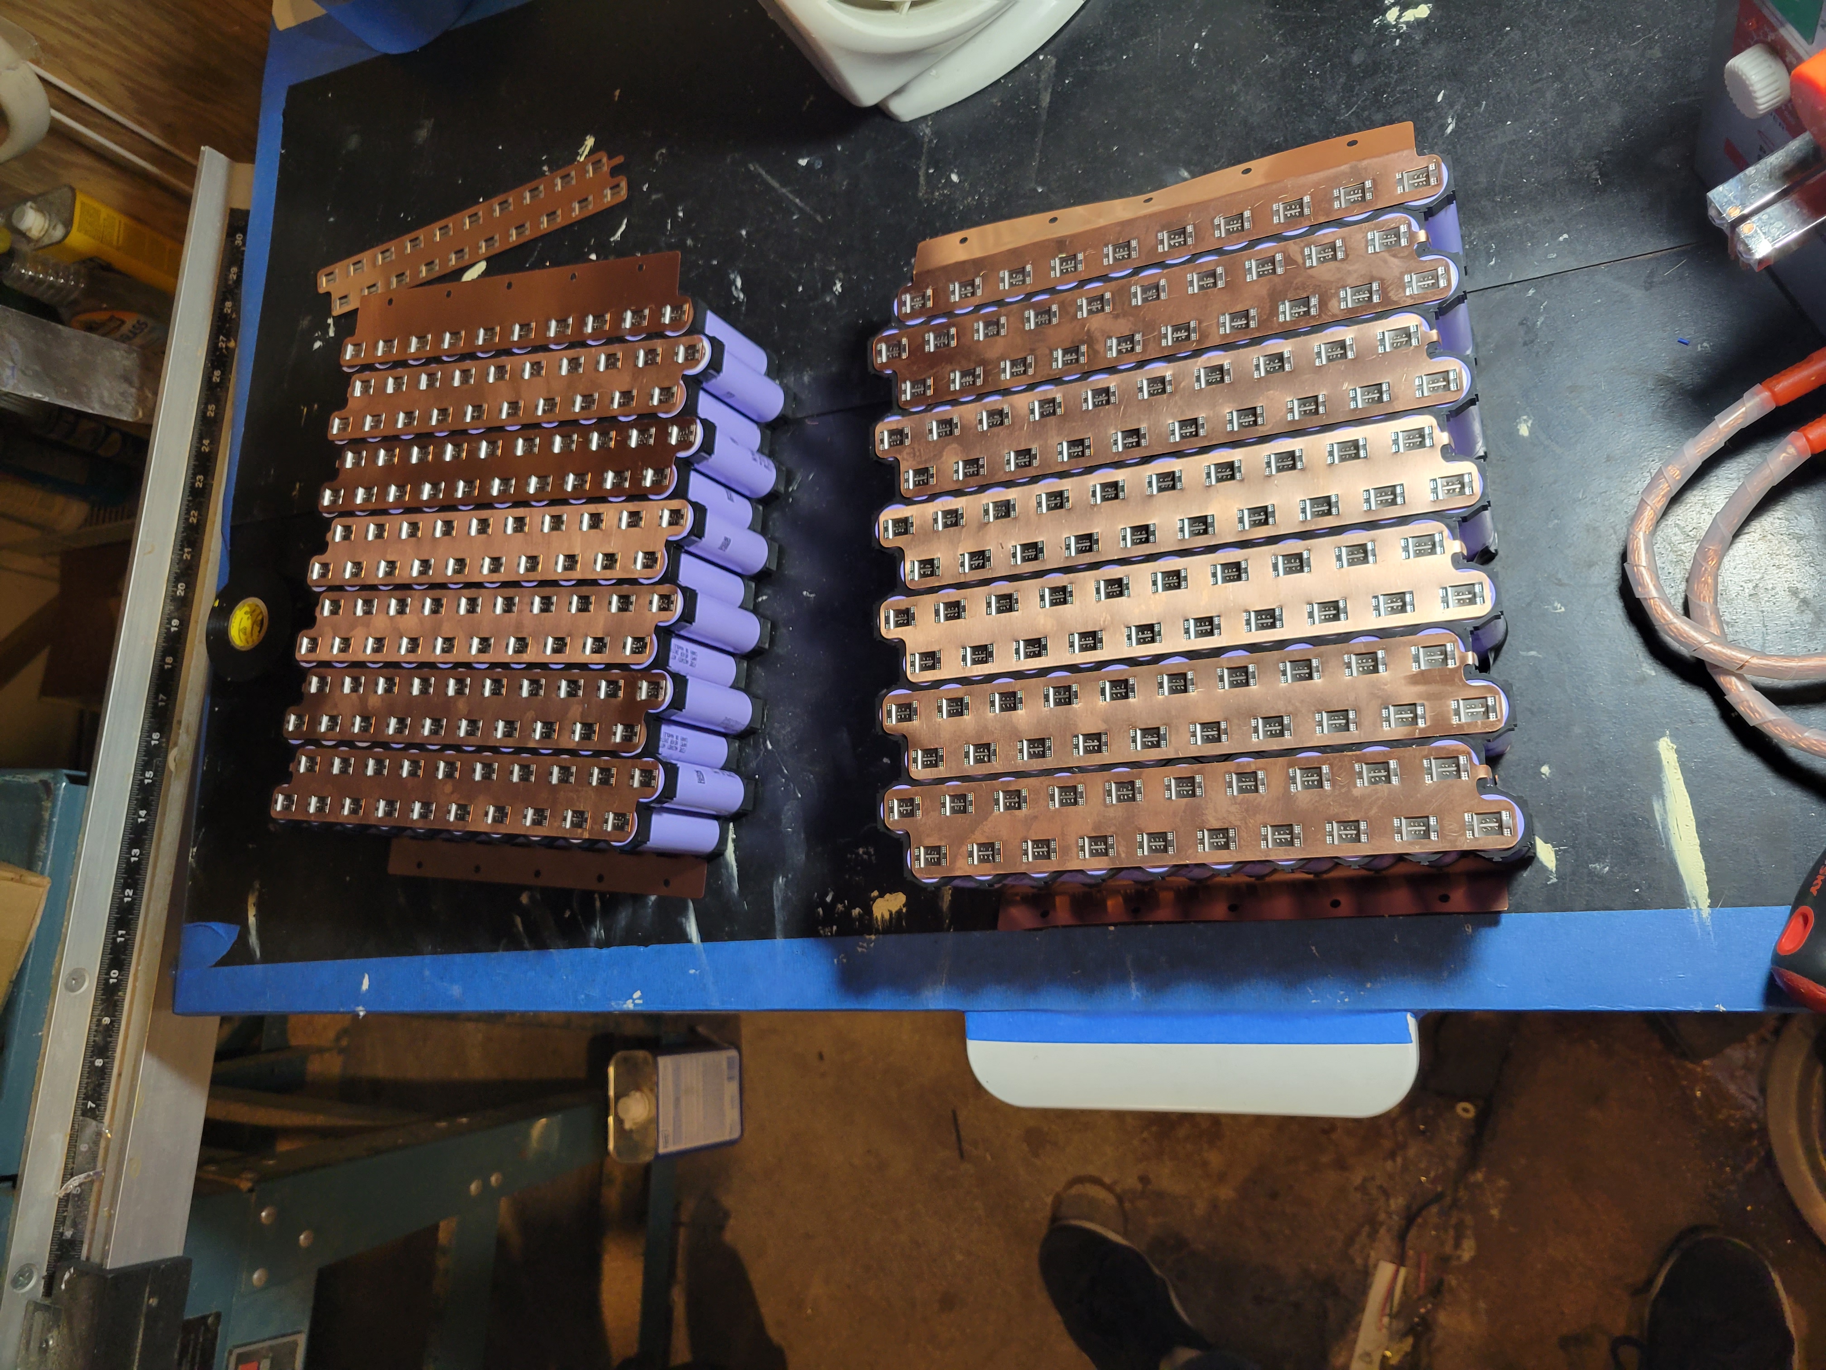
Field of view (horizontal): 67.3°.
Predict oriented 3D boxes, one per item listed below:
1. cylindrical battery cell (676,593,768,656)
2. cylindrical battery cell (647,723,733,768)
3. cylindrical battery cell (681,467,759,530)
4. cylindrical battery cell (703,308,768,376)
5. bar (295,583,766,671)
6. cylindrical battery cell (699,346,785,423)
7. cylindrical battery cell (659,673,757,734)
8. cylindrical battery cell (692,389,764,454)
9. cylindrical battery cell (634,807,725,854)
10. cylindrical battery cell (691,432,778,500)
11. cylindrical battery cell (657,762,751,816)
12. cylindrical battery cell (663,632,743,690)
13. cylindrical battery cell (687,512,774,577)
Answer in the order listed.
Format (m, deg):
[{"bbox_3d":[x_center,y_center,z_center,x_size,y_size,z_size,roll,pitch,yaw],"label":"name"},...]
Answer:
[{"bbox_3d":[-0.093,-0.029,0.630,0.021,0.070,0.021,1,81,25],"label":"cylindrical battery cell"},{"bbox_3d":[-0.111,0.028,0.637,0.021,0.070,0.021,-5,78,24],"label":"cylindrical battery cell"},{"bbox_3d":[-0.099,-0.086,0.643,0.021,0.070,0.021,1,81,25],"label":"cylindrical battery cell"},{"bbox_3d":[-0.092,-0.162,0.654,0.021,0.070,0.021,1,81,25],"label":"cylindrical battery cell"},{"bbox_3d":[-0.206,-0.028,0.643,0.229,0.002,0.035,1,81,25],"label":"bar"},{"bbox_3d":[-0.084,-0.143,0.646,0.021,0.070,0.021,1,81,25],"label":"cylindrical battery cell"},{"bbox_3d":[-0.099,0.009,0.635,0.021,0.070,0.021,1,81,25],"label":"cylindrical battery cell"},{"bbox_3d":[-0.096,-0.124,0.648,0.021,0.070,0.021,1,81,25],"label":"cylindrical battery cell"},{"bbox_3d":[-0.112,0.065,0.621,0.021,0.070,0.021,-5,79,24],"label":"cylindrical battery cell"},{"bbox_3d":[-0.087,-0.105,0.641,0.021,0.070,0.021,1,81,25],"label":"cylindrical battery cell"},{"bbox_3d":[-0.102,0.047,0.630,0.021,0.070,0.021,-5,78,24],"label":"cylindrical battery cell"},{"bbox_3d":[-0.107,-0.011,0.643,0.021,0.070,0.021,1,81,25],"label":"cylindrical battery cell"},{"bbox_3d":[-0.092,-0.068,0.647,0.021,0.070,0.021,1,81,25],"label":"cylindrical battery cell"}]

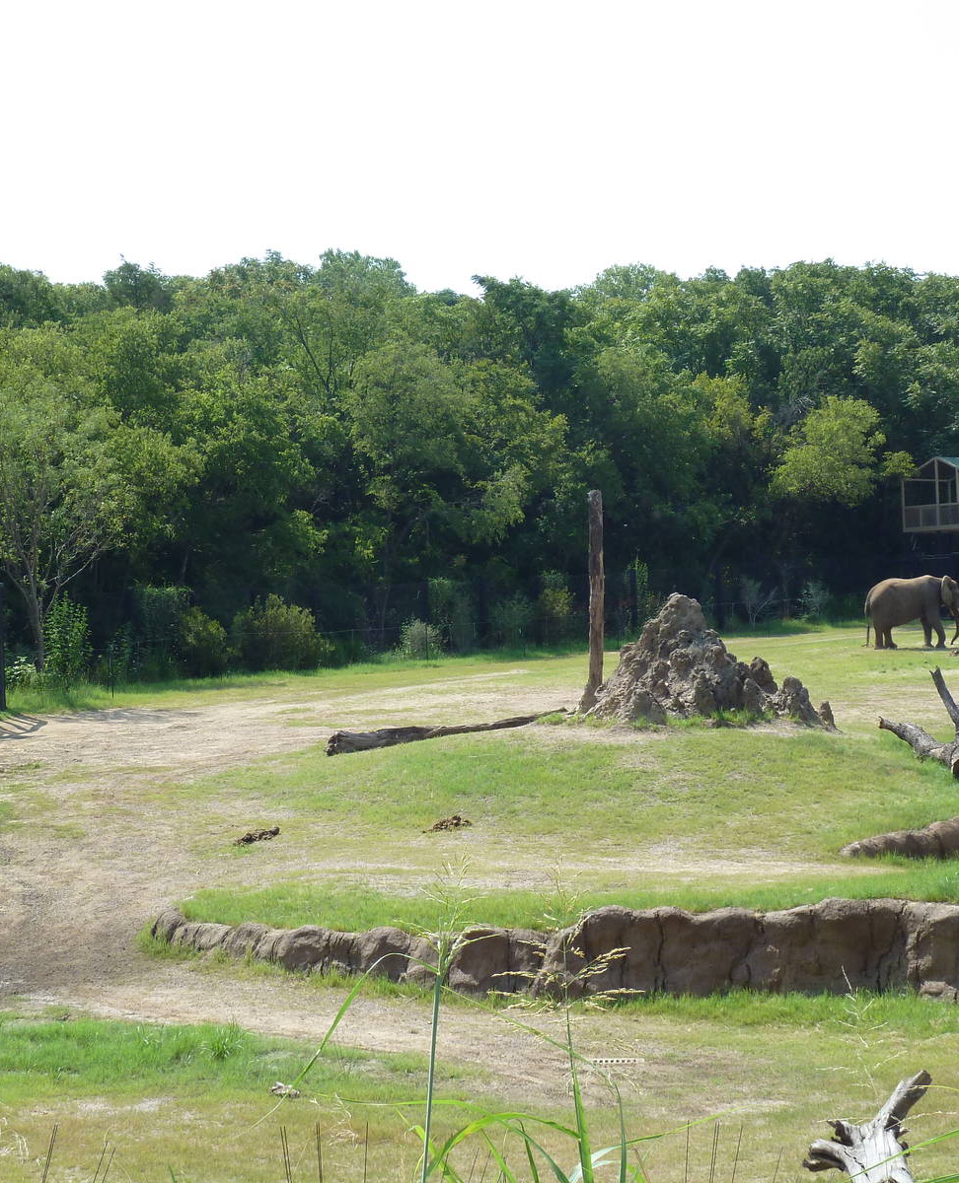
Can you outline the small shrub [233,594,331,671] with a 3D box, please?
[{"bbox_3d":[-6.215,1.301,79.000,3.000,2.400,2.600,-1,1,0],"label":"small shrub"}]

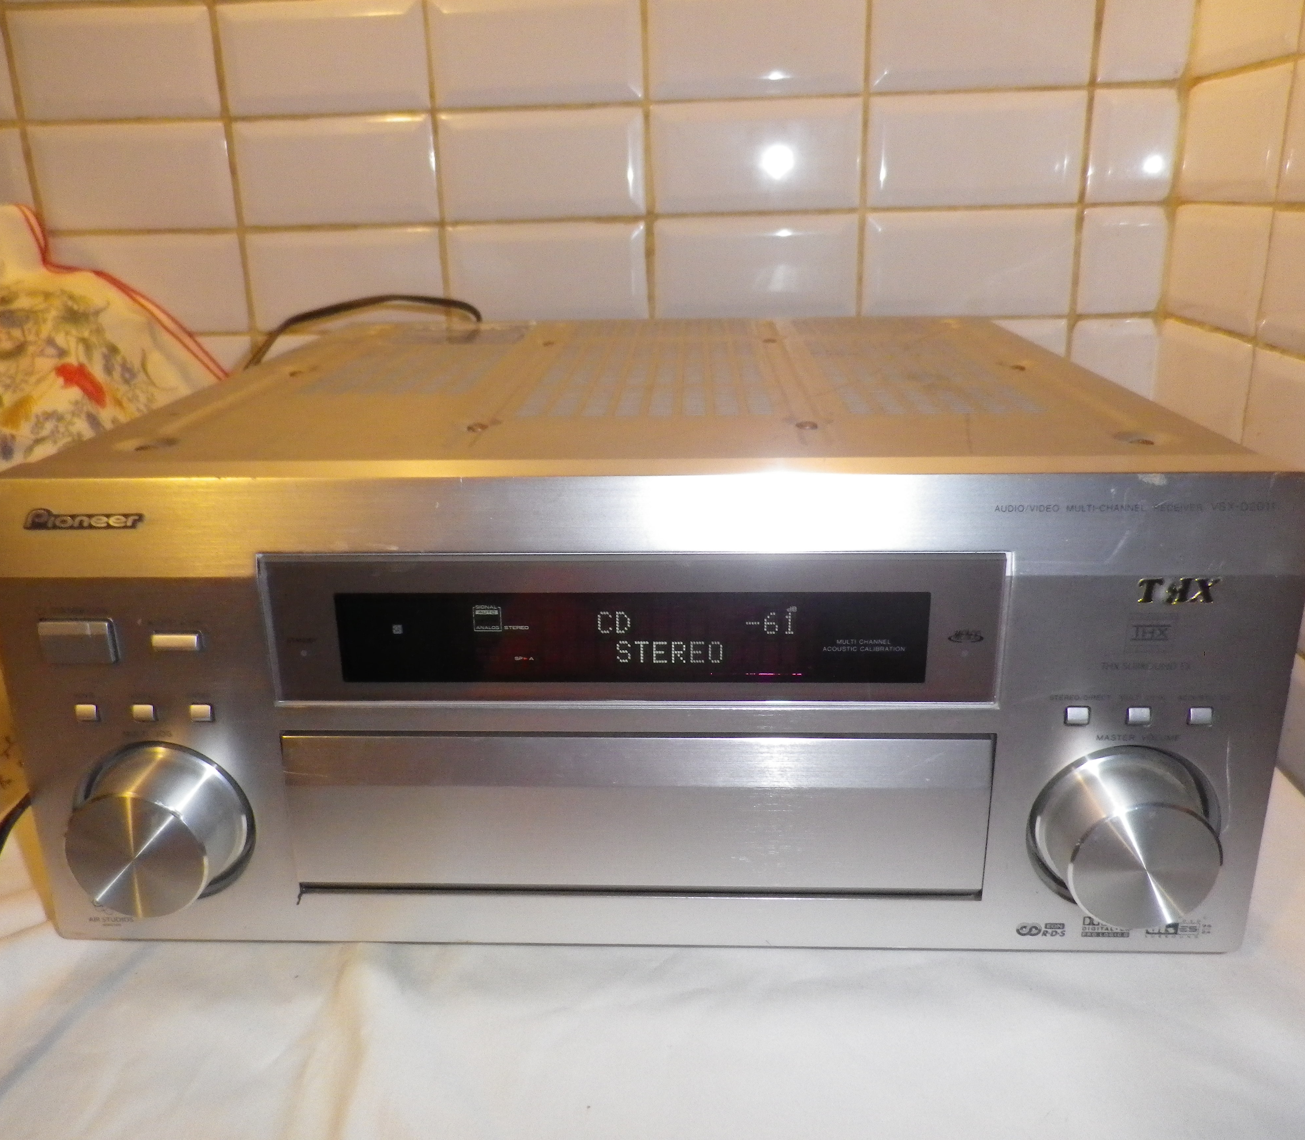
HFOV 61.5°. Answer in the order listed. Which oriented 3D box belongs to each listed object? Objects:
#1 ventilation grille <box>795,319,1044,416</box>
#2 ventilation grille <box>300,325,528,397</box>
[{"bbox_3d":[0.123,-0.112,0.575,0.076,0.010,0.306,0,20,2],"label":"ventilation grille"},{"bbox_3d":[-0.119,-0.119,0.608,0.076,0.010,0.241,0,20,2],"label":"ventilation grille"}]

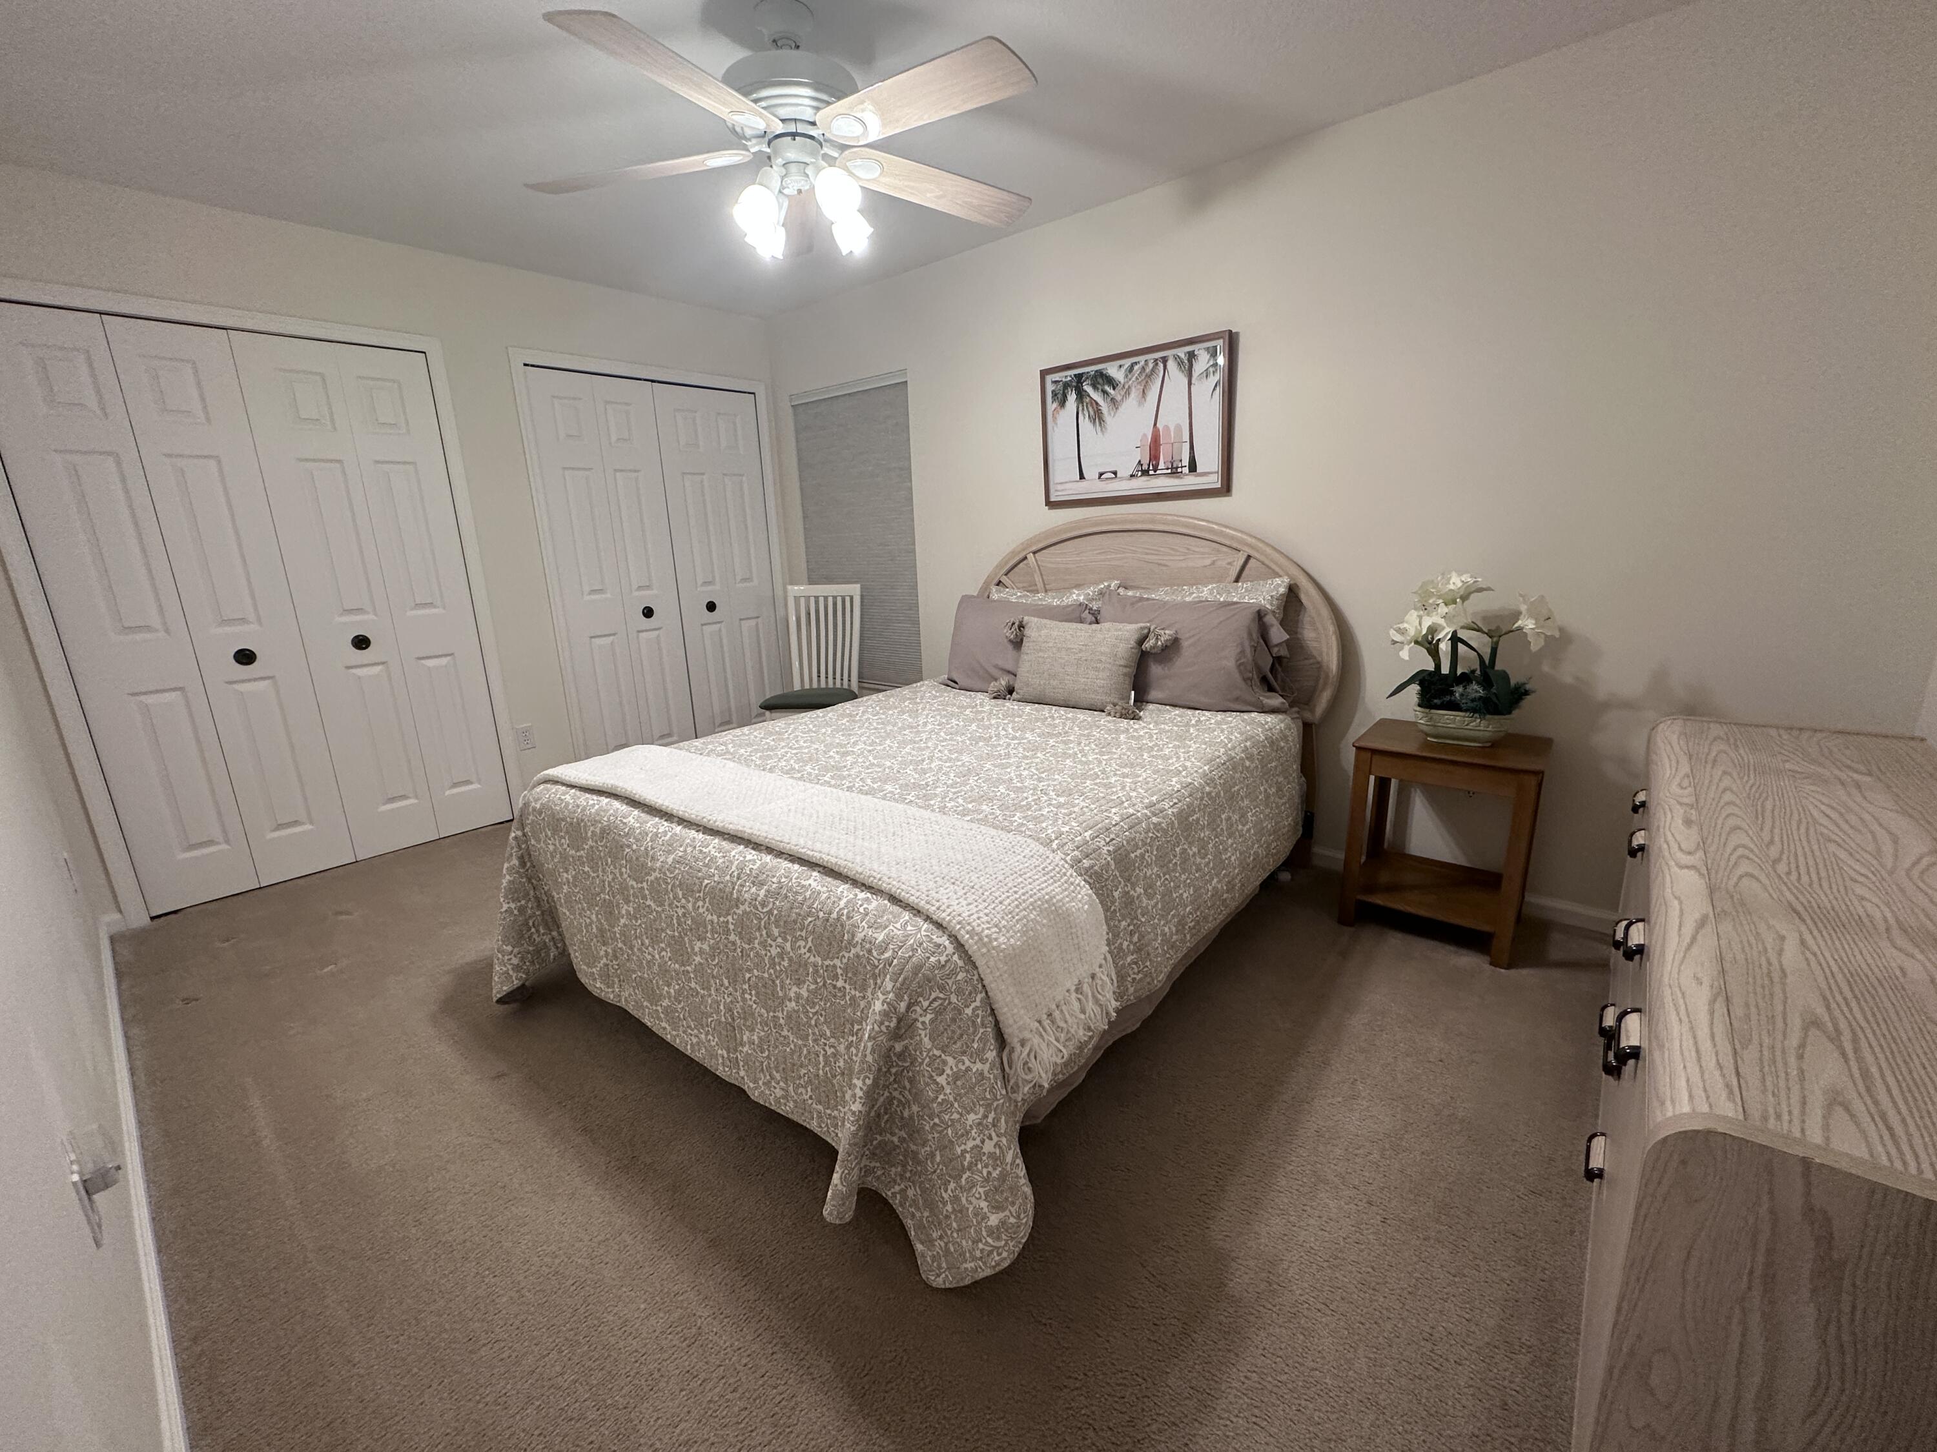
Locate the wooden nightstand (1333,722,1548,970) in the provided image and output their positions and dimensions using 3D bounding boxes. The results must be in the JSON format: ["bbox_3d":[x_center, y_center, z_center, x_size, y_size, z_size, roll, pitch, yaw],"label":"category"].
[{"bbox_3d":[1.461,0.337,2.412,0.475,0.596,0.375,10,18,40],"label":"wooden nightstand"}]

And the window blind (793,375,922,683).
[{"bbox_3d":[-0.611,-1.008,4.245,0.920,1.520,0.040,10,18,40],"label":"window blind"}]

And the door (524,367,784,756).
[{"bbox_3d":[-1.563,-0.746,4.200,0.037,2.023,1.212,10,18,40],"label":"door"}]

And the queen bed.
[{"bbox_3d":[-0.045,0.019,2.465,1.720,1.295,2.210,10,18,40],"label":"queen bed"}]

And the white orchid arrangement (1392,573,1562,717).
[{"bbox_3d":[1.475,-0.220,2.317,0.411,0.464,0.250,10,18,40],"label":"white orchid arrangement"}]

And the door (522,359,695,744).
[{"bbox_3d":[-1.764,-0.684,3.978,0.037,2.023,0.601,10,18,40],"label":"door"}]

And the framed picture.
[{"bbox_3d":[0.627,-1.164,3.058,0.798,0.549,0.029,10,18,40],"label":"framed picture"}]

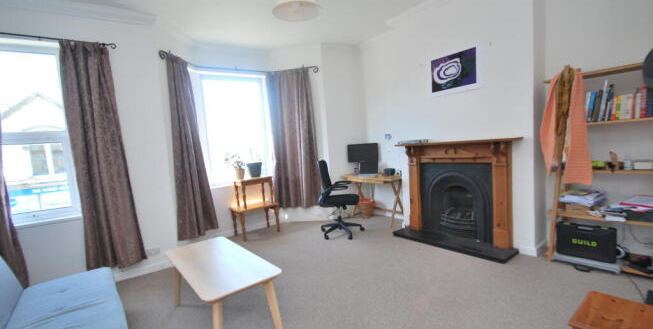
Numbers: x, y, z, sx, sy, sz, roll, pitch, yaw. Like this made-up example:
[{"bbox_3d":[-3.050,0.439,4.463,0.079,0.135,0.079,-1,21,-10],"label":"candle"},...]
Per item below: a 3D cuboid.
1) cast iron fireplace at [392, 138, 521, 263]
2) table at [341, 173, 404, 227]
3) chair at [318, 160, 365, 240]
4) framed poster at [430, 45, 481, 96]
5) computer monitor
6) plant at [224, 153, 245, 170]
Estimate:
[{"bbox_3d":[1.501,0.355,3.361,0.422,1.258,1.455,-8,6,-37],"label":"cast iron fireplace"},{"bbox_3d":[0.833,0.571,4.588,0.503,0.738,1.108,-8,6,-37],"label":"table"},{"bbox_3d":[0.225,0.488,4.083,0.640,1.076,0.620,-4,4,0],"label":"chair"},{"bbox_3d":[1.560,-1.139,3.357,0.030,0.480,0.650,-8,6,-37],"label":"framed poster"},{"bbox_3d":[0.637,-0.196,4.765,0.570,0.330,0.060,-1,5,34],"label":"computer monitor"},{"bbox_3d":[-1.405,-0.043,4.160,0.290,0.300,0.260,-8,6,-37],"label":"plant"}]

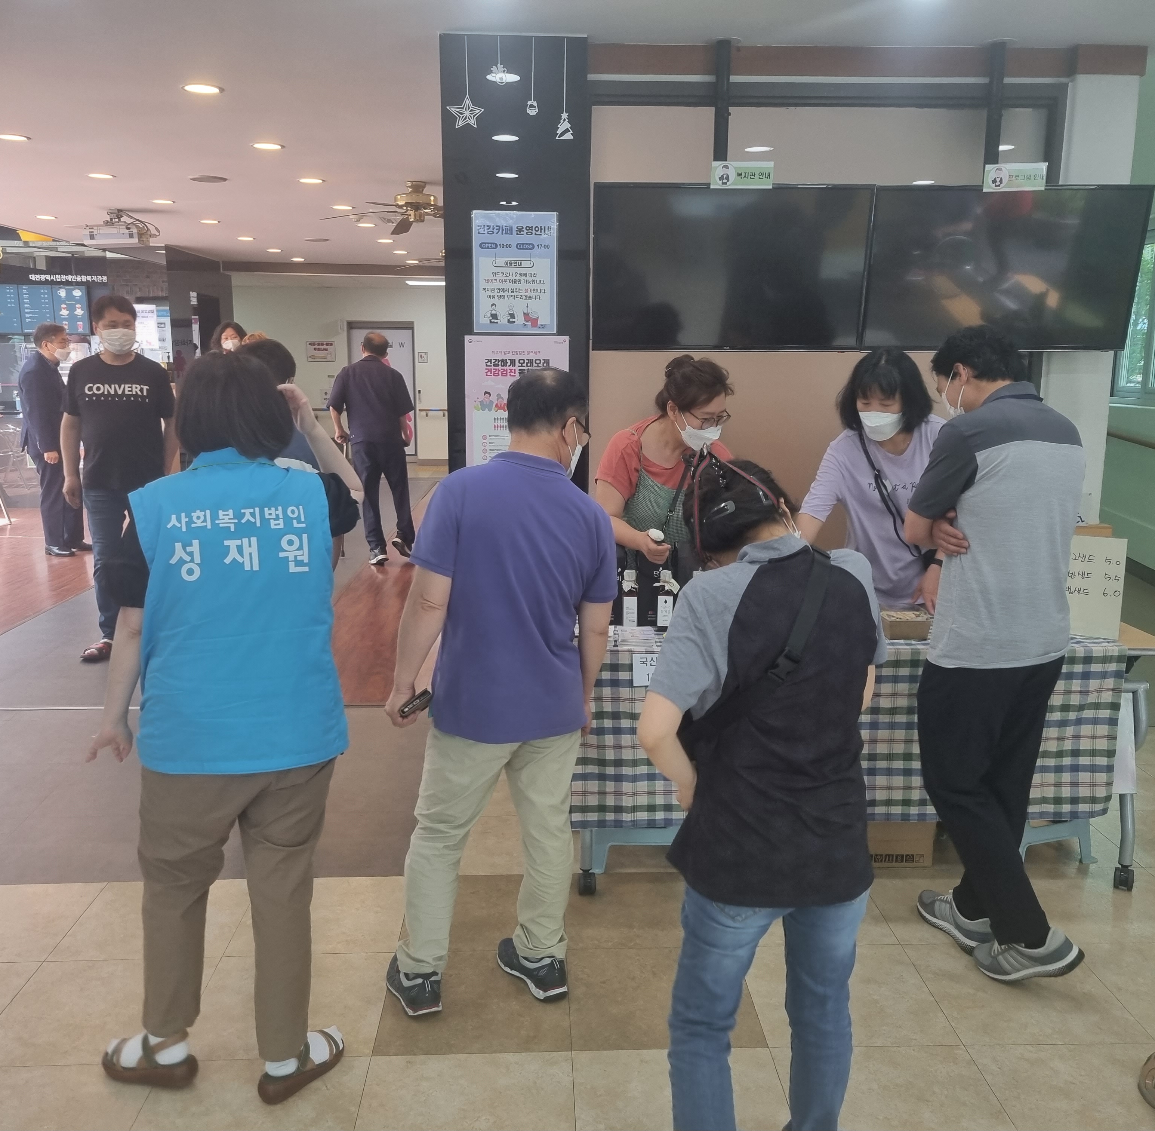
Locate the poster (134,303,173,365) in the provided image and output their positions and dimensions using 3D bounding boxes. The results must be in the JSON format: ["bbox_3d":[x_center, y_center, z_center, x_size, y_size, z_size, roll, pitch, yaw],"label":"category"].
[{"bbox_3d":[-4.725,-2.582,12.600,0.440,0.630,0.020,0,11,-2],"label":"poster"}]

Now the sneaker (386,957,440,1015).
[{"bbox_3d":[-0.415,0.982,2.804,0.103,0.115,0.287,-4,11,-23],"label":"sneaker"}]

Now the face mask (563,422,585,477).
[{"bbox_3d":[-0.024,-0.263,2.700,0.140,0.120,0.100,8,-7,35],"label":"face mask"}]

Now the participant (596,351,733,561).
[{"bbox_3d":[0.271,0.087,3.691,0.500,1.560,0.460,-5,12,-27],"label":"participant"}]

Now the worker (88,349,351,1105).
[{"bbox_3d":[-0.725,0.334,2.382,0.540,1.560,0.380,-3,11,-16],"label":"worker"}]

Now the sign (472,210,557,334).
[{"bbox_3d":[-0.244,-1.159,4.477,0.335,0.485,0.010,0,11,-2],"label":"sign"}]

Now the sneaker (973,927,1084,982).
[{"bbox_3d":[1.141,0.966,2.848,0.287,0.115,0.105,-6,9,14],"label":"sneaker"}]

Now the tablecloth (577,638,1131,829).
[{"bbox_3d":[0.763,0.458,3.448,1.620,0.550,0.450,0,11,-2],"label":"tablecloth"}]

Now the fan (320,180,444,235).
[{"bbox_3d":[-1.079,-2.435,7.600,1.280,0.310,1.280,0,10,-2],"label":"fan"}]

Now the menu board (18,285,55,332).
[{"bbox_3d":[-6.548,-3.099,13.700,0.410,0.585,0.030,0,11,-2],"label":"menu board"}]

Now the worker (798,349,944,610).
[{"bbox_3d":[0.966,0.084,3.744,0.500,1.570,0.450,2,11,10],"label":"worker"}]

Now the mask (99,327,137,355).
[{"bbox_3d":[-2.092,-1.018,5.150,0.160,0.120,0.090,-6,12,-32],"label":"mask"}]

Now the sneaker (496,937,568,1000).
[{"bbox_3d":[-0.122,0.972,2.862,0.103,0.115,0.287,-6,12,-29],"label":"sneaker"}]

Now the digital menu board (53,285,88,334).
[{"bbox_3d":[-5.770,-2.914,12.900,0.400,0.560,0.040,-1,10,-5],"label":"digital menu board"}]

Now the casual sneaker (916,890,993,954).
[{"bbox_3d":[1.046,0.952,3.074,0.105,0.115,0.280,-5,12,-27],"label":"casual sneaker"}]

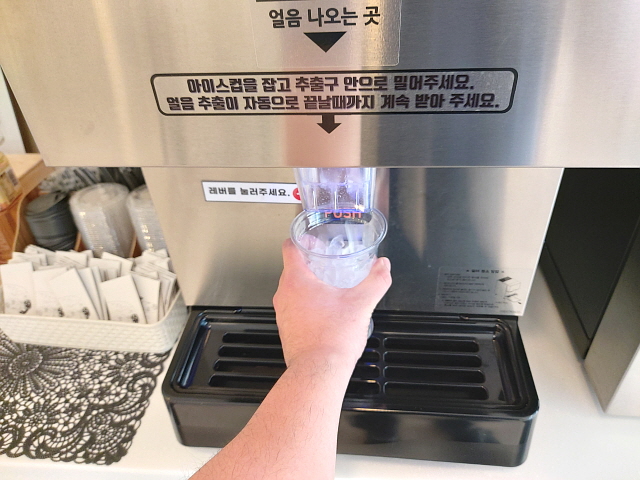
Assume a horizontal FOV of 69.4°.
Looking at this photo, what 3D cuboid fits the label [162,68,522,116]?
[{"bbox_3d":[0.005,-0.103,0.329,0.259,0.031,0.004,1,37,6],"label":"label"}]

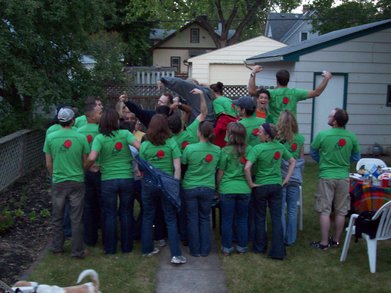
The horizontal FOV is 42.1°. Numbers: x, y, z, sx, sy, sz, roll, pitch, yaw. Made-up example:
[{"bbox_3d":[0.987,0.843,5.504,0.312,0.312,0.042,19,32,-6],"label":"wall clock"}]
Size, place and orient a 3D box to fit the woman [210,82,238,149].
[{"bbox_3d":[0.401,-0.075,6.984,0.450,1.500,0.450,8,12,39],"label":"woman"}]

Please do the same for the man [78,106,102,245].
[{"bbox_3d":[-1.304,0.321,6.293,0.500,1.820,0.360,6,10,28],"label":"man"}]

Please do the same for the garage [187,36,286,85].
[{"bbox_3d":[2.940,-3.880,26.700,6.800,3.500,6.500,0,10,-2],"label":"garage"}]

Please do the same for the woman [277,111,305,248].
[{"bbox_3d":[1.192,0.401,6.408,0.480,1.700,0.340,-1,9,-10],"label":"woman"}]

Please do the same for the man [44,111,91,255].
[{"bbox_3d":[-1.487,0.418,5.876,0.550,1.750,0.360,0,8,-6],"label":"man"}]

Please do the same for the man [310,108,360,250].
[{"bbox_3d":[1.729,0.398,6.318,0.590,1.750,0.380,-1,9,-14],"label":"man"}]

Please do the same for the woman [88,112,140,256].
[{"bbox_3d":[-0.975,0.417,6.027,0.600,1.730,0.420,1,7,2],"label":"woman"}]

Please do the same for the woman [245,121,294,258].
[{"bbox_3d":[0.880,0.509,6.045,0.550,1.610,0.360,-2,8,-25],"label":"woman"}]

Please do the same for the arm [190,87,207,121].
[{"bbox_3d":[0.045,-0.537,6.500,0.190,0.420,0.170,0,8,-10],"label":"arm"}]

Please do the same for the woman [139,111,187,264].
[{"bbox_3d":[-0.371,0.478,5.838,0.540,1.680,0.420,1,7,2],"label":"woman"}]

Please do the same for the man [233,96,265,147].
[{"bbox_3d":[0.680,0.320,6.489,0.520,1.820,0.380,-3,10,-25],"label":"man"}]

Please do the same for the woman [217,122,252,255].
[{"bbox_3d":[0.473,0.503,6.114,0.410,1.590,0.330,-1,8,-18],"label":"woman"}]

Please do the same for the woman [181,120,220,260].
[{"bbox_3d":[0.073,0.485,5.995,0.470,1.630,0.320,0,9,-4],"label":"woman"}]

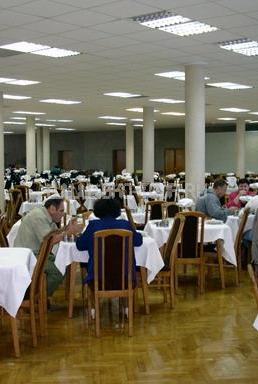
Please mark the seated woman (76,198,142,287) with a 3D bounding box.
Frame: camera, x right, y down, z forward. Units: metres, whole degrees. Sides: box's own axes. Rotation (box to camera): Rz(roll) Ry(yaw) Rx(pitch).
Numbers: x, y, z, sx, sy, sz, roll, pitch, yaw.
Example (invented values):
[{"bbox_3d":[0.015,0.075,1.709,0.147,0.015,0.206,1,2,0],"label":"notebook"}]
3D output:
[{"bbox_3d":[-0.193,0.674,5.383,0.600,1.220,0.700,0,3,-7],"label":"seated woman"}]

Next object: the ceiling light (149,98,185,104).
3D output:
[{"bbox_3d":[1.099,-2.562,15.730,0.580,0.070,1.170,3,5,40],"label":"ceiling light"}]

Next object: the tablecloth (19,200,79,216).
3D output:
[{"bbox_3d":[-1.630,0.444,11.546,1.170,0.410,1.150,-1,3,-9],"label":"tablecloth"}]

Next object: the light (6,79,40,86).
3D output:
[{"bbox_3d":[-2.222,-2.305,11.796,0.570,0.070,0.570,3,5,40],"label":"light"}]

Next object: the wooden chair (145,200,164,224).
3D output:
[{"bbox_3d":[0.390,0.613,8.453,0.450,0.980,0.530,-1,4,-16],"label":"wooden chair"}]

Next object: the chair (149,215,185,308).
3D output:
[{"bbox_3d":[0.285,0.755,6.115,0.540,0.980,0.450,-1,4,-12],"label":"chair"}]

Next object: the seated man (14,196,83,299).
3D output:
[{"bbox_3d":[-0.920,0.686,6.401,0.820,1.240,0.510,0,3,-6],"label":"seated man"}]

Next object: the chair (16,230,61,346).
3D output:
[{"bbox_3d":[-0.926,0.824,4.918,0.540,0.980,0.450,0,4,4],"label":"chair"}]

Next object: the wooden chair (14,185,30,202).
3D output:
[{"bbox_3d":[-2.467,0.320,13.247,0.450,0.980,0.530,0,4,6],"label":"wooden chair"}]

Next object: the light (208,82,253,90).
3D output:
[{"bbox_3d":[2.225,-2.352,12.378,0.580,0.070,1.170,3,5,40],"label":"light"}]

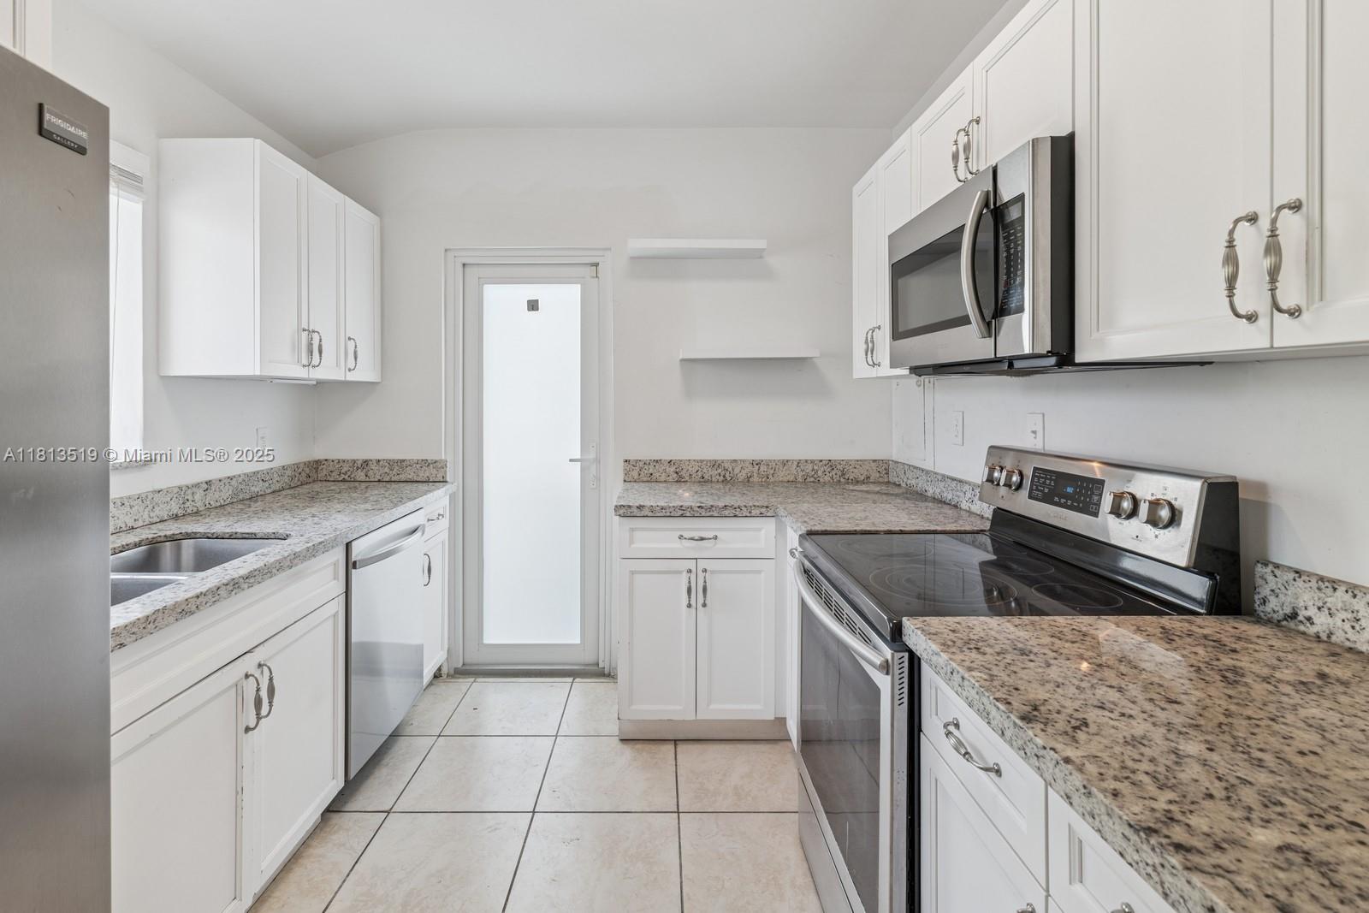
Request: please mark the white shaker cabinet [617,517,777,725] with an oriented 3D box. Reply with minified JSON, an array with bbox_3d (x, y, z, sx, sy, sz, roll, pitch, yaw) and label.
[{"bbox_3d":[0.038,0.583,2.595,0.590,0.770,0.620,0,6,-1],"label":"white shaker cabinet"}]

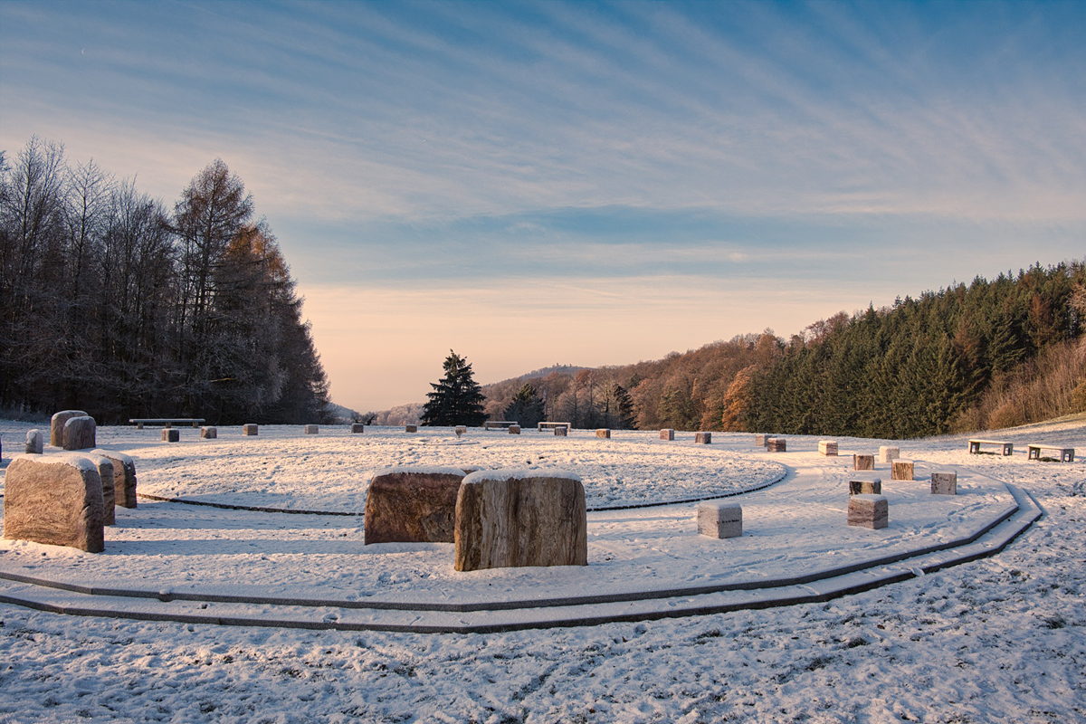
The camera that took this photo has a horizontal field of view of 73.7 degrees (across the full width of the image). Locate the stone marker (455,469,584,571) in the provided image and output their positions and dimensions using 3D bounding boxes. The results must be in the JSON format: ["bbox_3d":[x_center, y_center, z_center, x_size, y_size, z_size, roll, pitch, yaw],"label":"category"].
[{"bbox_3d":[-0.243,1.719,7.954,1.400,1.000,0.340,1,-2,-11],"label":"stone marker"}]

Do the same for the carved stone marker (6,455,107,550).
[{"bbox_3d":[-5.937,1.670,8.776,1.520,1.030,0.260,0,-3,24],"label":"carved stone marker"}]

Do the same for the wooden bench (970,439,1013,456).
[{"bbox_3d":[14.798,2.825,23.913,0.350,0.430,1.400,1,-2,-13],"label":"wooden bench"}]

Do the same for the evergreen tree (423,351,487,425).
[{"bbox_3d":[-8.077,2.273,64.957,5.700,6.800,5.700,1,-2,0],"label":"evergreen tree"}]

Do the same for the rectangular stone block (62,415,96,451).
[{"bbox_3d":[-13.930,2.114,21.765,0.270,1.000,1.050,0,-2,8],"label":"rectangular stone block"}]

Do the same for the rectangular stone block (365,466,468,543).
[{"bbox_3d":[-1.531,1.791,9.118,1.360,0.920,0.330,1,-2,-7],"label":"rectangular stone block"}]

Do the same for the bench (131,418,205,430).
[{"bbox_3d":[-17.184,2.822,33.205,3.100,0.430,0.450,3,-3,-40],"label":"bench"}]

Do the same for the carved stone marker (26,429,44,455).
[{"bbox_3d":[-14.047,2.208,20.021,0.280,0.670,0.280,1,-2,0],"label":"carved stone marker"}]

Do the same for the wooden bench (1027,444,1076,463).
[{"bbox_3d":[15.269,2.740,21.785,0.360,0.440,1.350,1,-2,-7],"label":"wooden bench"}]

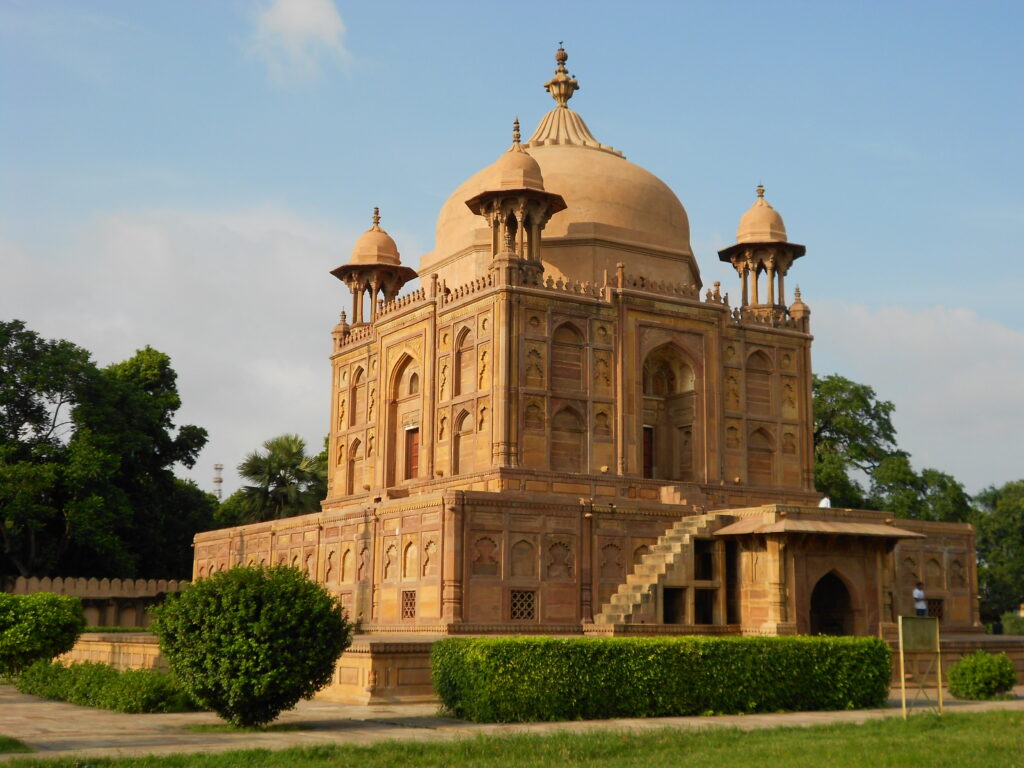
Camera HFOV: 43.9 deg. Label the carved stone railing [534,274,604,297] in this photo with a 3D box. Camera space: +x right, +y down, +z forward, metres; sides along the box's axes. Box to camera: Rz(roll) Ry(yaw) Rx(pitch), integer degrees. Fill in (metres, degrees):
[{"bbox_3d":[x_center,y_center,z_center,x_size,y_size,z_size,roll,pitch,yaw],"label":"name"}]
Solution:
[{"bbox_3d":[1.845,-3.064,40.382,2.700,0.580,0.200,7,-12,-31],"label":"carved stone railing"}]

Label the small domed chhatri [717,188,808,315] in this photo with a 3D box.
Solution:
[{"bbox_3d":[8.803,-4.629,44.754,3.031,4.938,3.031,7,-12,-31],"label":"small domed chhatri"}]

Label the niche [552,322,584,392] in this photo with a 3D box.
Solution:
[{"bbox_3d":[1.635,-0.792,38.543,1.238,2.212,0.280,7,-12,-31],"label":"niche"}]

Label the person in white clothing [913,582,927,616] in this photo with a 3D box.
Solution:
[{"bbox_3d":[12.296,6.844,38.283,0.360,1.690,0.480,-5,-12,28],"label":"person in white clothing"}]

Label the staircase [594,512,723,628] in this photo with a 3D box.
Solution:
[{"bbox_3d":[3.931,4.846,33.740,3.375,3.075,1.281,7,-12,-31],"label":"staircase"}]

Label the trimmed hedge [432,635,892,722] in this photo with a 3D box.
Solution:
[{"bbox_3d":[3.130,5.524,24.143,9.550,1.350,1.800,7,-12,-31],"label":"trimmed hedge"}]

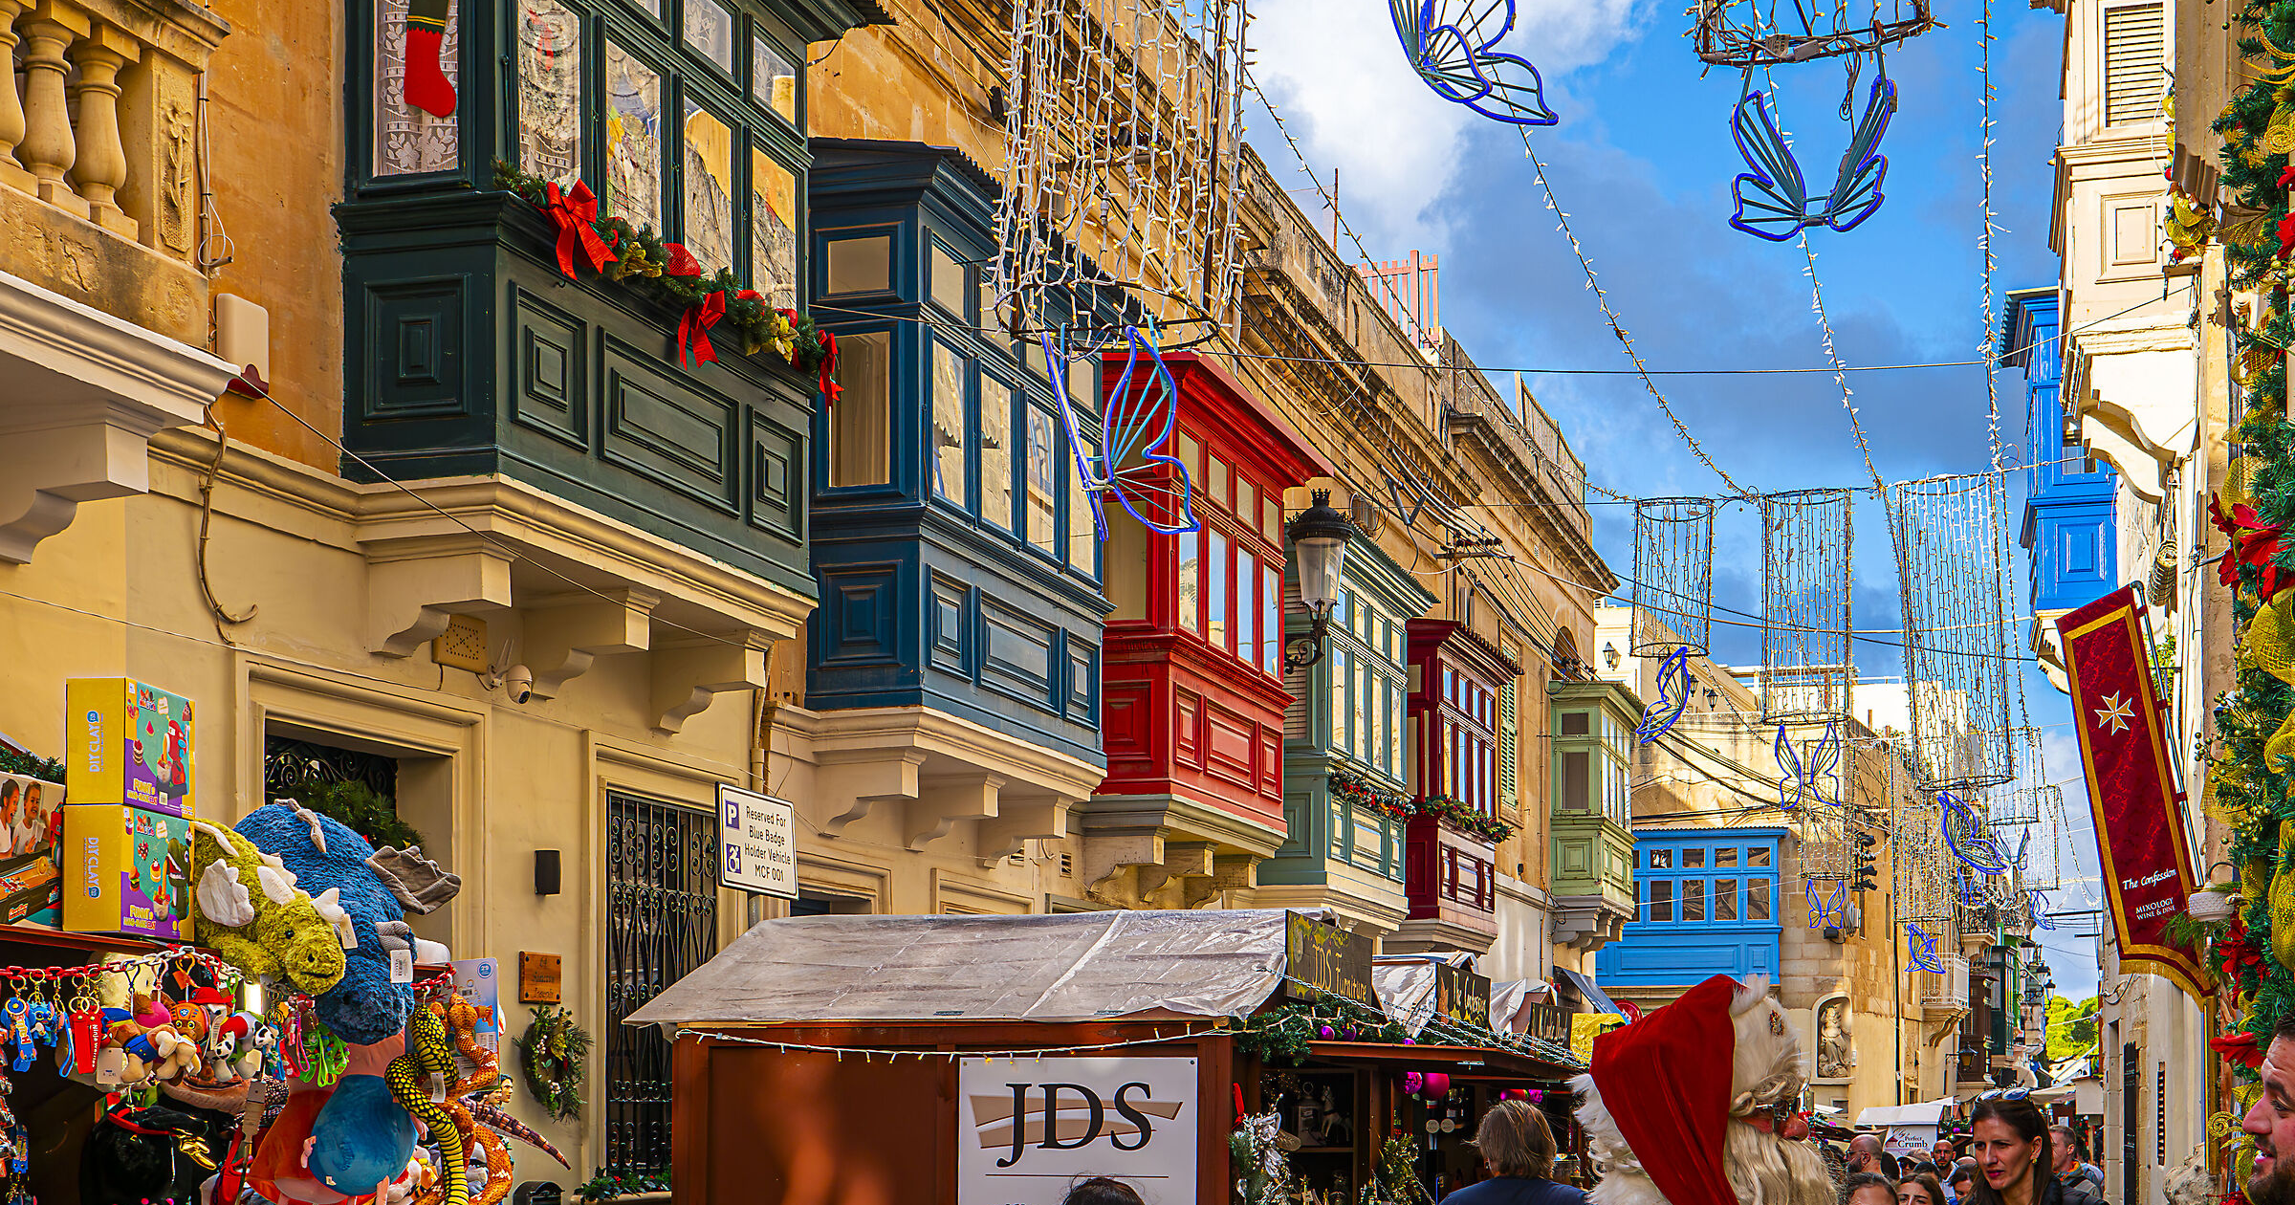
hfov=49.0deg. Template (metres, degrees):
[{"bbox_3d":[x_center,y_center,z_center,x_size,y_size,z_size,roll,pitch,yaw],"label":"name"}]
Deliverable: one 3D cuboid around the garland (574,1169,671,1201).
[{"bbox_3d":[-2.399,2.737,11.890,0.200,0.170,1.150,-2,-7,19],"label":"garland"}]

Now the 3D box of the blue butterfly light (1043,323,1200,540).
[{"bbox_3d":[-0.127,-0.827,12.300,0.750,1.000,0.400,3,-7,-22],"label":"blue butterfly light"}]

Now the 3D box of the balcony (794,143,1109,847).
[{"bbox_3d":[-1.101,-0.521,14.800,0.850,3.600,2.850,-2,-7,19],"label":"balcony"}]

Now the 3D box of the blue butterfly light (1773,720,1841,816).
[{"bbox_3d":[7.920,1.945,30.200,0.780,1.030,0.350,-2,-7,15],"label":"blue butterfly light"}]

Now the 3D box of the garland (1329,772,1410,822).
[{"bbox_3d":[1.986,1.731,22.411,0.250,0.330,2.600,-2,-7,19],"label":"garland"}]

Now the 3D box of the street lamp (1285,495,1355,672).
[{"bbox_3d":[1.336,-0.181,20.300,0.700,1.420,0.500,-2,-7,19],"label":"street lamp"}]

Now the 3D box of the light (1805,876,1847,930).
[{"bbox_3d":[12.930,5.722,48.000,0.770,0.950,0.350,-2,-7,15],"label":"light"}]

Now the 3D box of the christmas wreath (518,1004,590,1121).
[{"bbox_3d":[-2.680,2.084,11.392,0.140,0.520,0.480,-2,-7,19],"label":"christmas wreath"}]

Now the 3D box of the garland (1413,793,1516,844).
[{"bbox_3d":[3.348,2.273,26.500,0.400,0.380,3.000,-2,-7,19],"label":"garland"}]

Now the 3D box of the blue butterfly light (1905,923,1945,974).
[{"bbox_3d":[14.809,6.576,48.000,0.750,0.950,0.400,-2,-7,17],"label":"blue butterfly light"}]

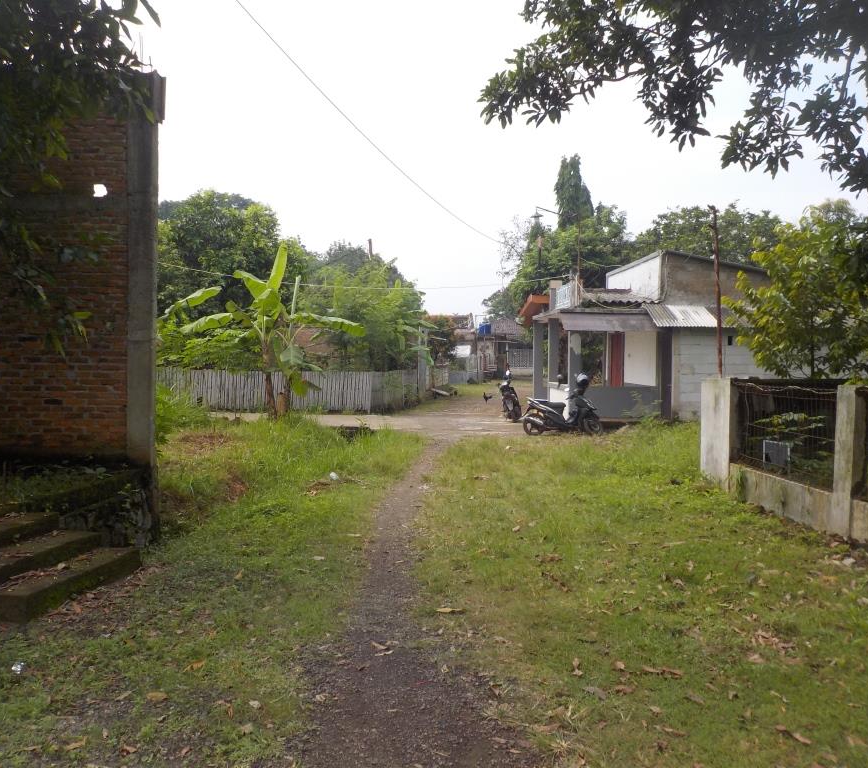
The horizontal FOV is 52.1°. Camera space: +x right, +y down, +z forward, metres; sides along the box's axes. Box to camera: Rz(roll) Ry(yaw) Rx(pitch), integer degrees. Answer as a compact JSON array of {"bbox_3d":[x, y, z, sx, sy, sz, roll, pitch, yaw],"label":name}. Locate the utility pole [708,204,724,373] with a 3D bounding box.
[{"bbox_3d":[3.796,-0.538,11.800,0.130,3.700,0.120,-3,1,0],"label":"utility pole"}]

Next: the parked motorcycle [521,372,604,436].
[{"bbox_3d":[2.805,0.446,19.300,1.850,1.300,0.700,0,1,-3],"label":"parked motorcycle"}]

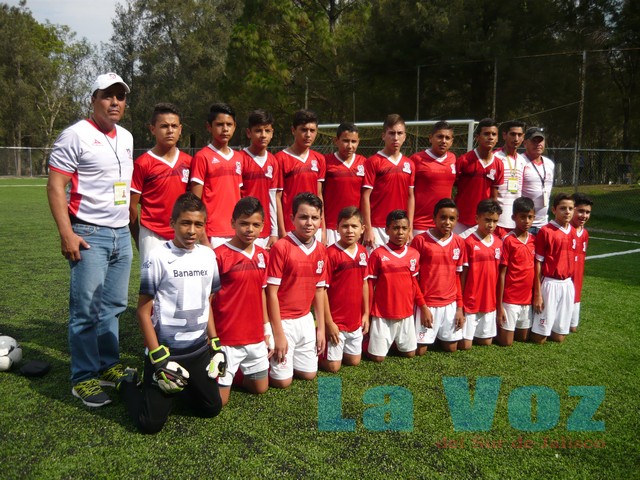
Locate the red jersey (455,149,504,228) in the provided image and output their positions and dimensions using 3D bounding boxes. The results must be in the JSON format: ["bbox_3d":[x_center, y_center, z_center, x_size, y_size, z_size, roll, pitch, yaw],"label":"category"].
[{"bbox_3d":[1.246,-0.411,4.780,0.420,0.590,0.250,-2,8,-15],"label":"red jersey"}]

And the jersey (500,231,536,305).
[{"bbox_3d":[1.425,0.199,4.358,0.360,0.538,0.230,-3,9,-23],"label":"jersey"}]

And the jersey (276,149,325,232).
[{"bbox_3d":[-0.135,-0.320,4.018,0.390,0.559,0.240,-4,9,-25],"label":"jersey"}]

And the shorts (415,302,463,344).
[{"bbox_3d":[0.803,0.546,4.137,0.320,0.290,0.250,-2,8,-18],"label":"shorts"}]

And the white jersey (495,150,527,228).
[{"bbox_3d":[1.620,-0.429,5.188,0.460,0.670,0.260,-1,8,-5],"label":"white jersey"}]

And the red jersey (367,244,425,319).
[{"bbox_3d":[0.499,0.277,4.036,0.400,0.500,0.250,-2,9,-17],"label":"red jersey"}]

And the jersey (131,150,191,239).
[{"bbox_3d":[-0.965,-0.277,3.750,0.440,0.560,0.260,-6,10,-36],"label":"jersey"}]

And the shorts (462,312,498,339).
[{"bbox_3d":[1.105,0.534,4.200,0.290,0.320,0.250,-3,8,-22],"label":"shorts"}]

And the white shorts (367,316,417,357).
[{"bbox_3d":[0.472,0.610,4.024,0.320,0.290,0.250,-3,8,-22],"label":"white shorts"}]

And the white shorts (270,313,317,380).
[{"bbox_3d":[-0.155,0.616,3.560,0.330,0.410,0.270,-5,9,-30],"label":"white shorts"}]

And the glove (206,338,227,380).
[{"bbox_3d":[-0.521,0.592,3.074,0.100,0.200,0.110,-4,9,-30],"label":"glove"}]

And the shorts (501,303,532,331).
[{"bbox_3d":[1.382,0.493,4.270,0.280,0.310,0.240,-3,8,-22],"label":"shorts"}]

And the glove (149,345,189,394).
[{"bbox_3d":[-0.703,0.596,2.830,0.130,0.240,0.110,-39,-13,-27],"label":"glove"}]

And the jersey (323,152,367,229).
[{"bbox_3d":[0.183,-0.347,4.370,0.420,0.560,0.250,-3,8,-22],"label":"jersey"}]

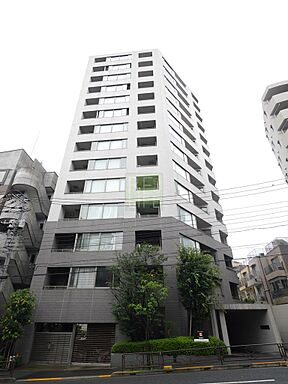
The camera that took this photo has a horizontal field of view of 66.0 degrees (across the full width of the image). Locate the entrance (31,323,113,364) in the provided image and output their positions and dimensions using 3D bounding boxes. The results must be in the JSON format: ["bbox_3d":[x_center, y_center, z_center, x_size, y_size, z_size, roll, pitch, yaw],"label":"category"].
[{"bbox_3d":[-5.015,10.872,15.994,6.100,2.470,0.300,-3,-34,4],"label":"entrance"}]

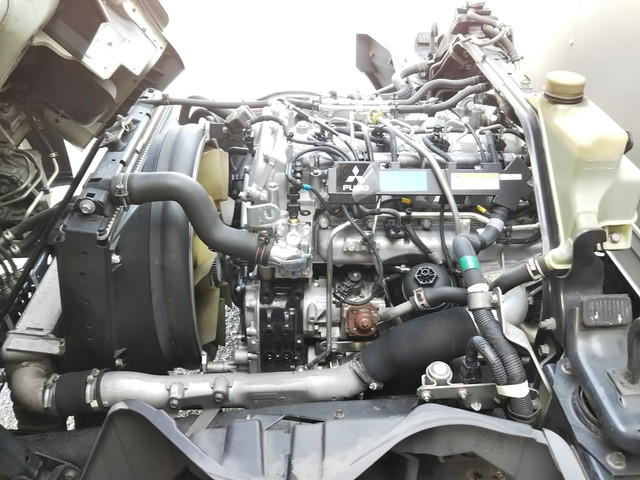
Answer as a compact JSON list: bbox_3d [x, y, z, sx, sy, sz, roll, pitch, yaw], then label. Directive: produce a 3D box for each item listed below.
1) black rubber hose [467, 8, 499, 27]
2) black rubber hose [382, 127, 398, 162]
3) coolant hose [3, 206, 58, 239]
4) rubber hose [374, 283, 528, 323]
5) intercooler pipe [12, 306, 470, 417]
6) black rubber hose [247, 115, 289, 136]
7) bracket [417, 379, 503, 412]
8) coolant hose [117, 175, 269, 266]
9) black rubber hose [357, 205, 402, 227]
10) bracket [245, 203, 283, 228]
[{"bbox_3d":[0.396,-0.541,1.350,0.078,0.037,0.040,0,36,0],"label":"black rubber hose"},{"bbox_3d":[0.122,-0.165,0.960,0.028,0.052,0.050,0,36,0],"label":"black rubber hose"},{"bbox_3d":[-0.564,-0.034,1.080,0.095,0.052,0.055,0,36,0],"label":"coolant hose"},{"bbox_3d":[0.207,0.099,0.880,0.235,0.055,0.058,0,36,0],"label":"rubber hose"},{"bbox_3d":[-0.130,0.204,0.945,0.775,0.185,0.115,0,36,0],"label":"intercooler pipe"},{"bbox_3d":[-0.098,-0.213,1.030,0.080,0.035,0.035,0,36,0],"label":"black rubber hose"},{"bbox_3d":[0.206,0.230,0.820,0.130,0.055,0.040,0,36,0],"label":"bracket"},{"bbox_3d":[-0.211,-0.037,0.950,0.250,0.130,0.105,0,36,0],"label":"coolant hose"},{"bbox_3d":[0.100,-0.041,0.930,0.077,0.036,0.035,0,36,0],"label":"black rubber hose"},{"bbox_3d":[-0.099,-0.043,0.970,0.067,0.050,0.030,0,36,0],"label":"bracket"}]

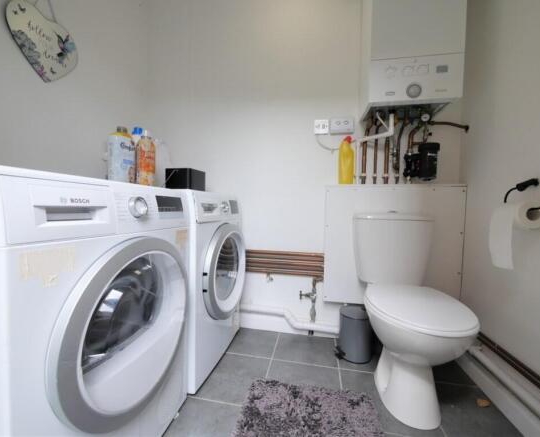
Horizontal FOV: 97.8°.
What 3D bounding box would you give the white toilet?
[{"bbox_3d":[0.584,0.379,0.994,0.365,0.780,0.620,1,3,13],"label":"white toilet"}]

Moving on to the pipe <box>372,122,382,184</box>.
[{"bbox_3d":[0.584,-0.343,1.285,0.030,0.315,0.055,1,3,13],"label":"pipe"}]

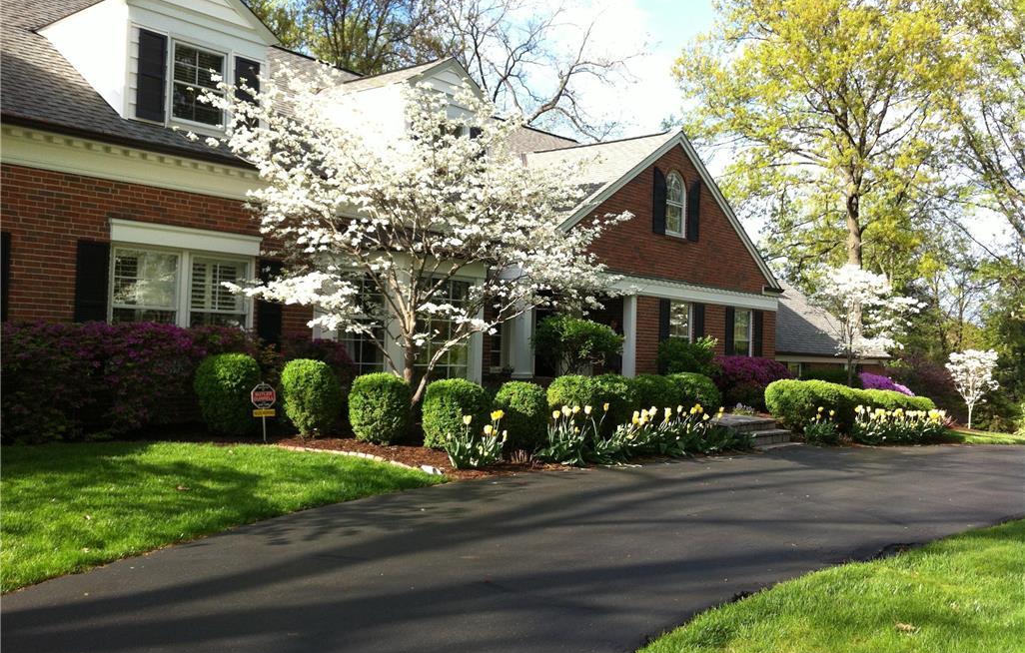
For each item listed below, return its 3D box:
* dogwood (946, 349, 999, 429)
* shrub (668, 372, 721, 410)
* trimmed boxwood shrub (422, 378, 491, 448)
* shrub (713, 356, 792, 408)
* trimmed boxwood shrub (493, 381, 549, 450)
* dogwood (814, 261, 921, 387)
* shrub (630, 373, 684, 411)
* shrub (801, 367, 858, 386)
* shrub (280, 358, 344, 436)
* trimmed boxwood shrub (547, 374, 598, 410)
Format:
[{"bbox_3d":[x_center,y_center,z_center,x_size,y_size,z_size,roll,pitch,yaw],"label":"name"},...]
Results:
[{"bbox_3d":[9.115,1.259,20.500,1.070,1.588,1.070,1,-2,24],"label":"dogwood"},{"bbox_3d":[2.449,1.053,13.900,0.740,0.884,0.740,1,-1,10],"label":"shrub"},{"bbox_3d":[-0.638,0.978,11.700,0.770,0.792,0.770,1,-1,-3],"label":"trimmed boxwood shrub"},{"bbox_3d":[4.830,1.160,20.800,1.500,1.136,1.800,0,-2,40],"label":"shrub"},{"bbox_3d":[0.096,1.024,11.700,0.620,0.795,0.620,1,-1,1],"label":"trimmed boxwood shrub"},{"bbox_3d":[7.850,0.344,23.000,2.400,3.465,2.300,1,-2,19],"label":"dogwood"},{"bbox_3d":[1.856,1.047,13.300,0.700,0.875,0.700,1,-1,8],"label":"shrub"},{"bbox_3d":[8.149,1.592,26.500,1.300,1.163,1.600,0,-2,40],"label":"shrub"},{"bbox_3d":[-2.362,0.833,12.200,0.750,0.924,0.750,2,-1,-11],"label":"shrub"},{"bbox_3d":[0.718,0.998,12.300,0.660,0.868,0.660,1,-1,3],"label":"trimmed boxwood shrub"}]

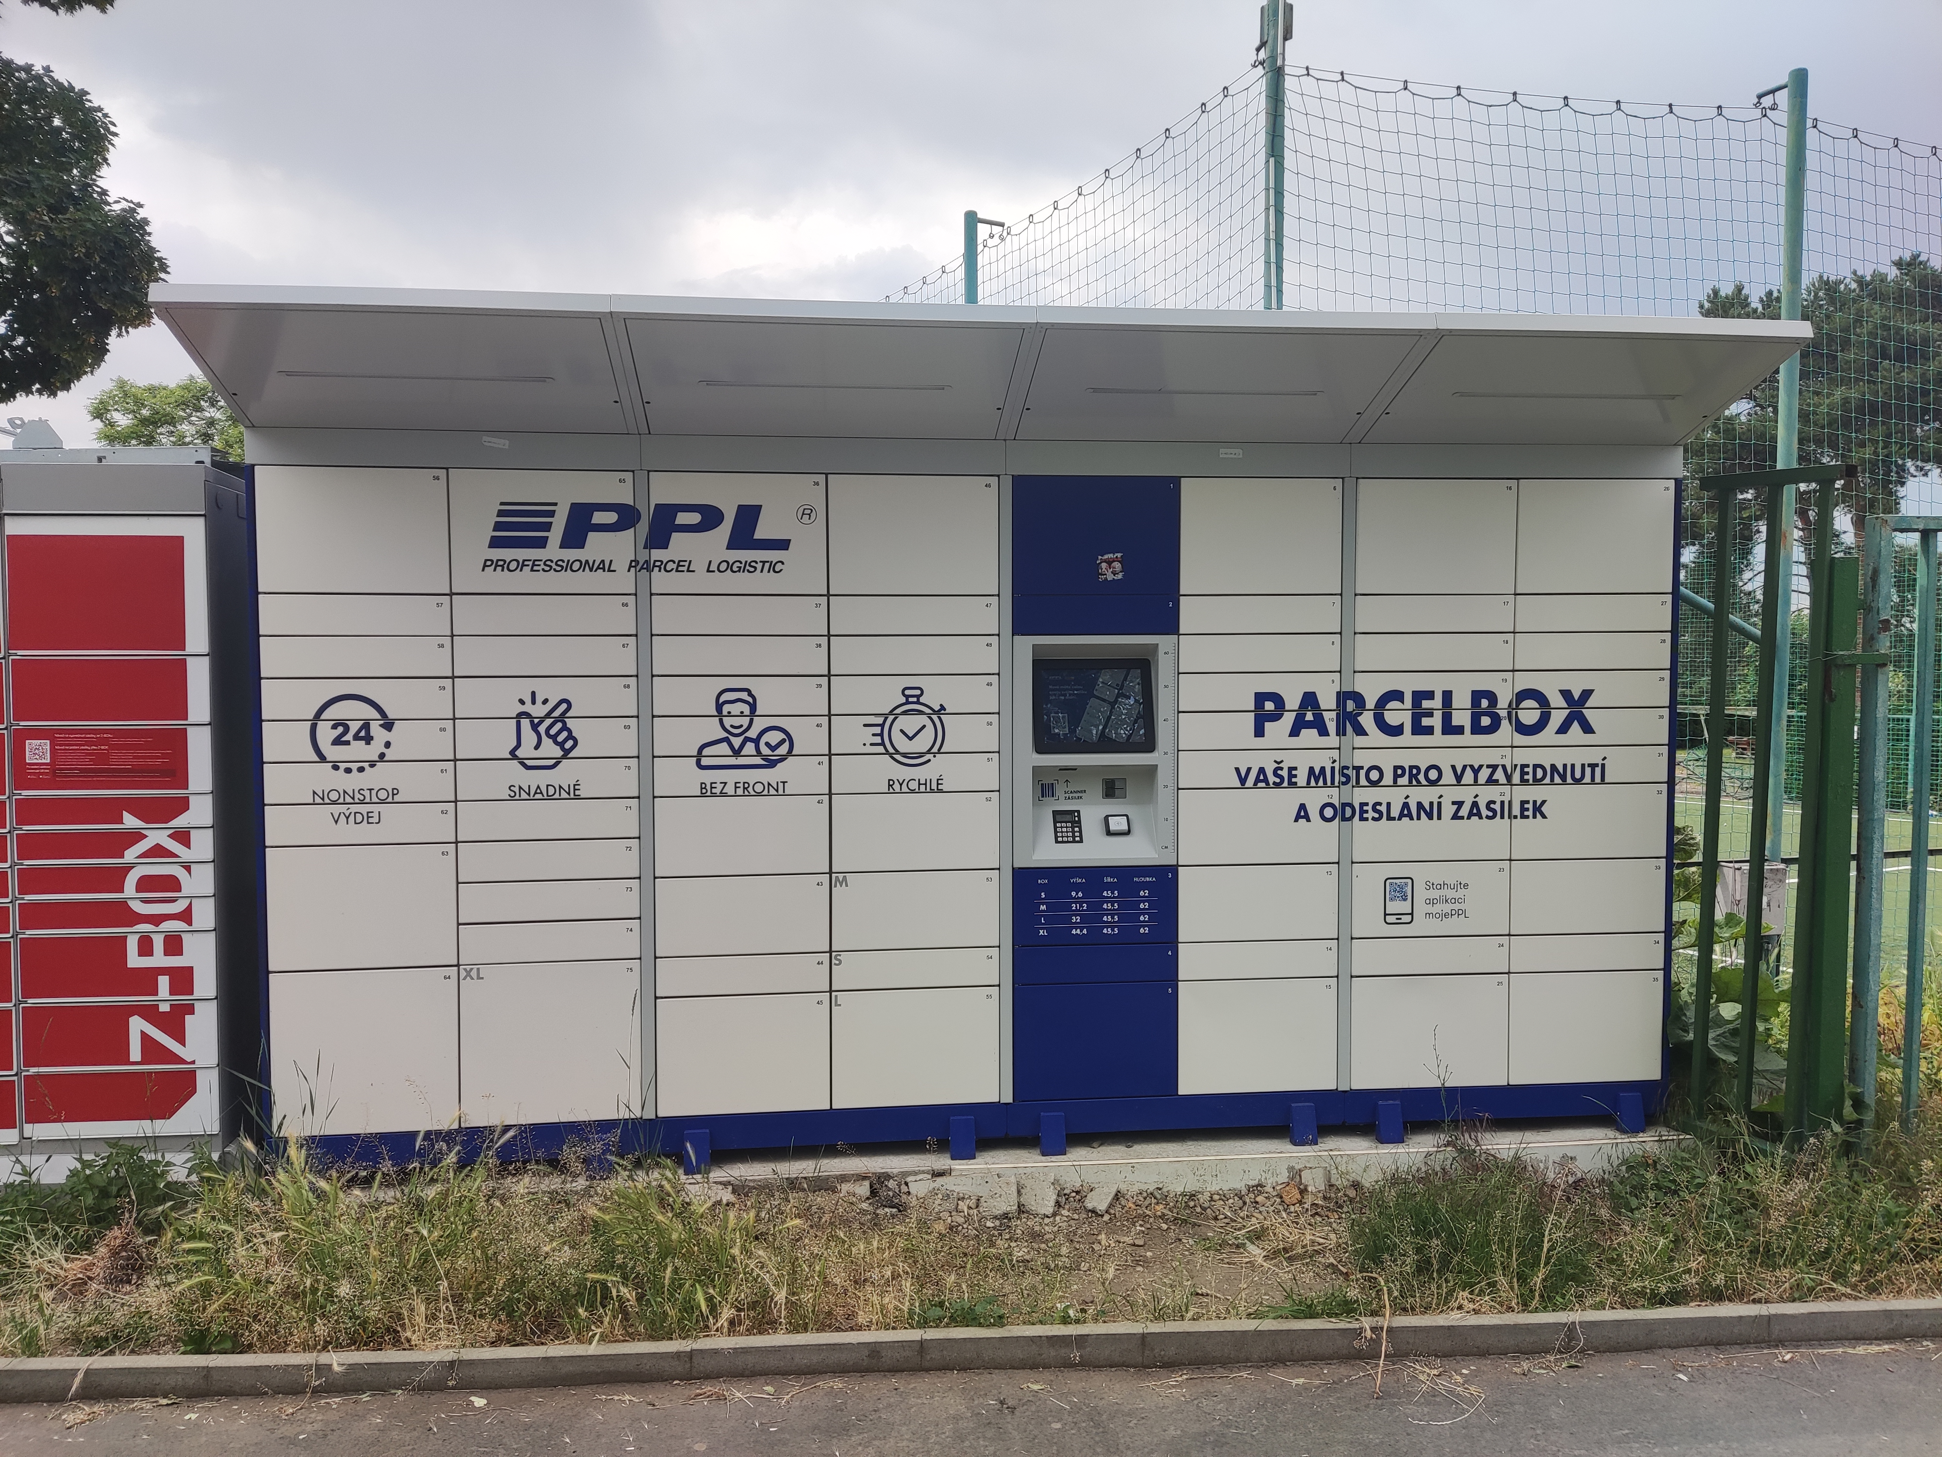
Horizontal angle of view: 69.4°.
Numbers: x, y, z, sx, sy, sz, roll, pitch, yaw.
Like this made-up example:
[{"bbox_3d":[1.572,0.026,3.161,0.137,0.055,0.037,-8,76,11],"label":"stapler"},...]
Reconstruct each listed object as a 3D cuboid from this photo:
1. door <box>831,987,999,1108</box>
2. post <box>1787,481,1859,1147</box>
[{"bbox_3d":[-0.162,0.946,4.172,0.494,0.343,0.025,-1,3,-7],"label":"door"},{"bbox_3d":[2.647,0.285,4.350,0.100,2.000,0.110,-3,4,-37],"label":"post"}]

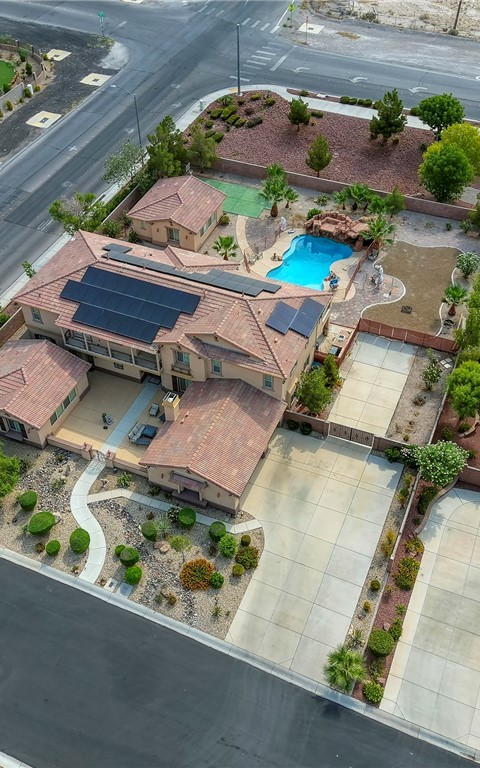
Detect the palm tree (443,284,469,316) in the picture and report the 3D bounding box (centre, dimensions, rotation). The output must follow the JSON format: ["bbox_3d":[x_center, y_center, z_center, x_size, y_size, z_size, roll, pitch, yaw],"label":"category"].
[{"bbox_3d":[20.112,-7.686,71.901,2.400,3.250,2.400,0,45,0],"label":"palm tree"}]

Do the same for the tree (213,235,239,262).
[{"bbox_3d":[-1.411,-13.065,75.397,2.540,2.820,2.540,0,46,0],"label":"tree"}]

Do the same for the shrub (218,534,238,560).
[{"bbox_3d":[-0.813,11.457,54.397,1.350,1.500,1.350,0,45,0],"label":"shrub"}]

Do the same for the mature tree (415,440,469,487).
[{"bbox_3d":[15.075,6.598,58.202,3.910,4.390,3.910,0,46,0],"label":"mature tree"}]

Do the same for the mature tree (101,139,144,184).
[{"bbox_3d":[-13.085,-24.903,87.192,4.600,4.740,4.600,0,46,0],"label":"mature tree"}]

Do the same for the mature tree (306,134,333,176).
[{"bbox_3d":[9.171,-26.333,89.140,2.970,5.670,2.970,0,46,0],"label":"mature tree"}]

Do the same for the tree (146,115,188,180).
[{"bbox_3d":[-8.260,-26.798,87.188,4.300,7.340,4.300,0,46,0],"label":"tree"}]

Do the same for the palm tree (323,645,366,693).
[{"bbox_3d":[6.526,17.888,48.149,2.620,3.230,2.620,0,46,0],"label":"palm tree"}]

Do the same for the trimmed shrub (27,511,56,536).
[{"bbox_3d":[-14.432,10.156,55.970,1.900,1.250,1.900,0,45,0],"label":"trimmed shrub"}]

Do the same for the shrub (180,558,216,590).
[{"bbox_3d":[-2.812,12.758,51.501,2.320,1.050,2.320,0,46,0],"label":"shrub"}]

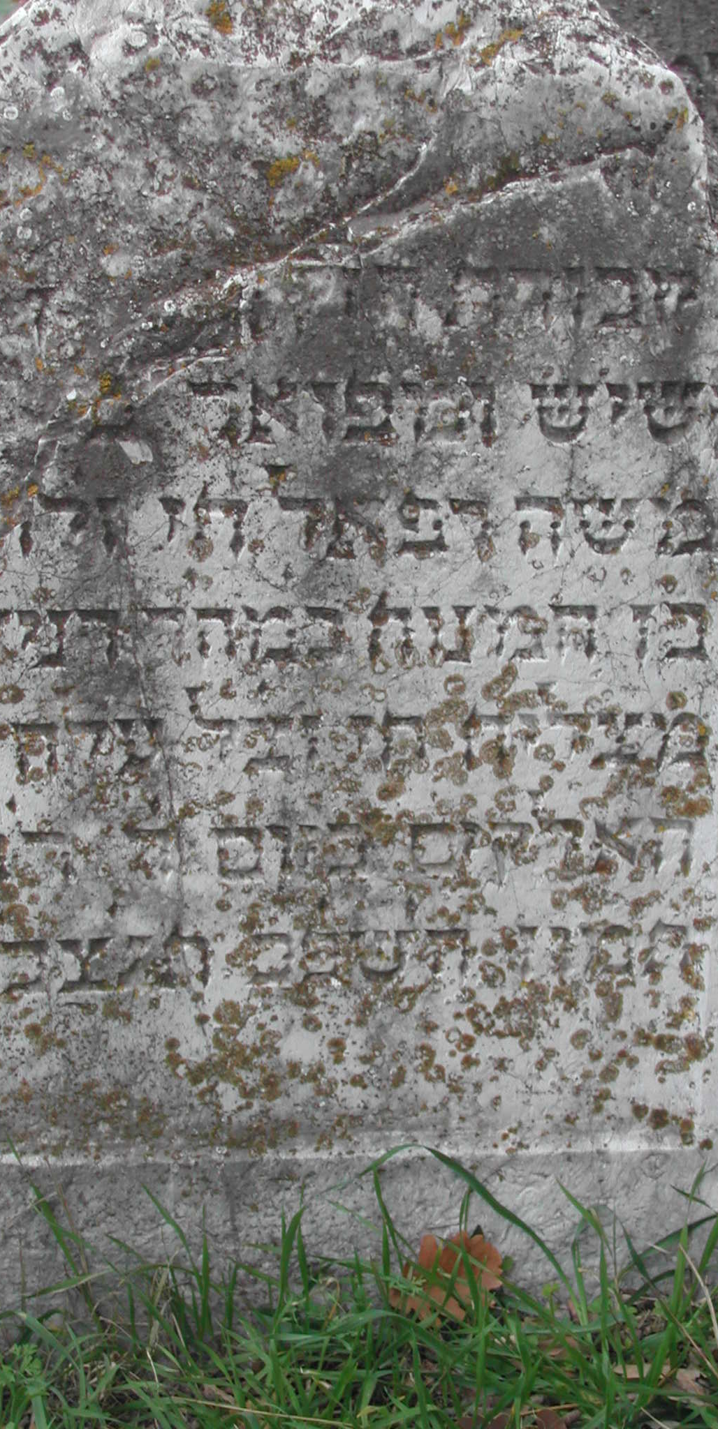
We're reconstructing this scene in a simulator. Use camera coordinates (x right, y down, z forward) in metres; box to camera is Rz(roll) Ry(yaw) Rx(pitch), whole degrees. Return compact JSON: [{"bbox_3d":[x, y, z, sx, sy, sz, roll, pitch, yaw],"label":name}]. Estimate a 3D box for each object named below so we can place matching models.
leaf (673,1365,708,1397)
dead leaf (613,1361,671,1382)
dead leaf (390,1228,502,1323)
[{"bbox_3d":[0.230,0.463,1.920,0.024,0.011,0.030,0,11,0],"label":"leaf"},{"bbox_3d":[0.197,0.459,1.933,0.039,0.008,0.030,0,11,0],"label":"dead leaf"},{"bbox_3d":[0.062,0.400,1.970,0.079,0.052,0.050,0,11,0],"label":"dead leaf"}]

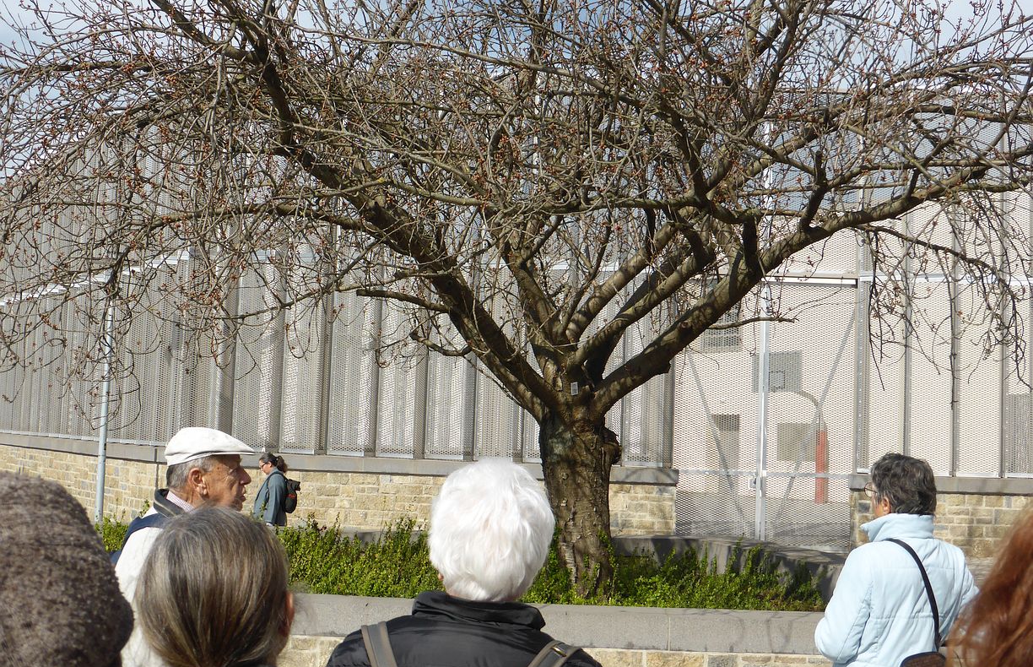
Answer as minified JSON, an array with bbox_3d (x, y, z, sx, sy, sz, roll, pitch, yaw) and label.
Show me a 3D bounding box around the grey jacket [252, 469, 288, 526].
[{"bbox_3d":[-2.724,1.832,15.200,0.380,0.700,0.480,2,-4,-4],"label":"grey jacket"}]

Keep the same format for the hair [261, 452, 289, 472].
[{"bbox_3d":[-2.684,1.430,15.200,0.300,0.240,0.180,2,-4,-4],"label":"hair"}]

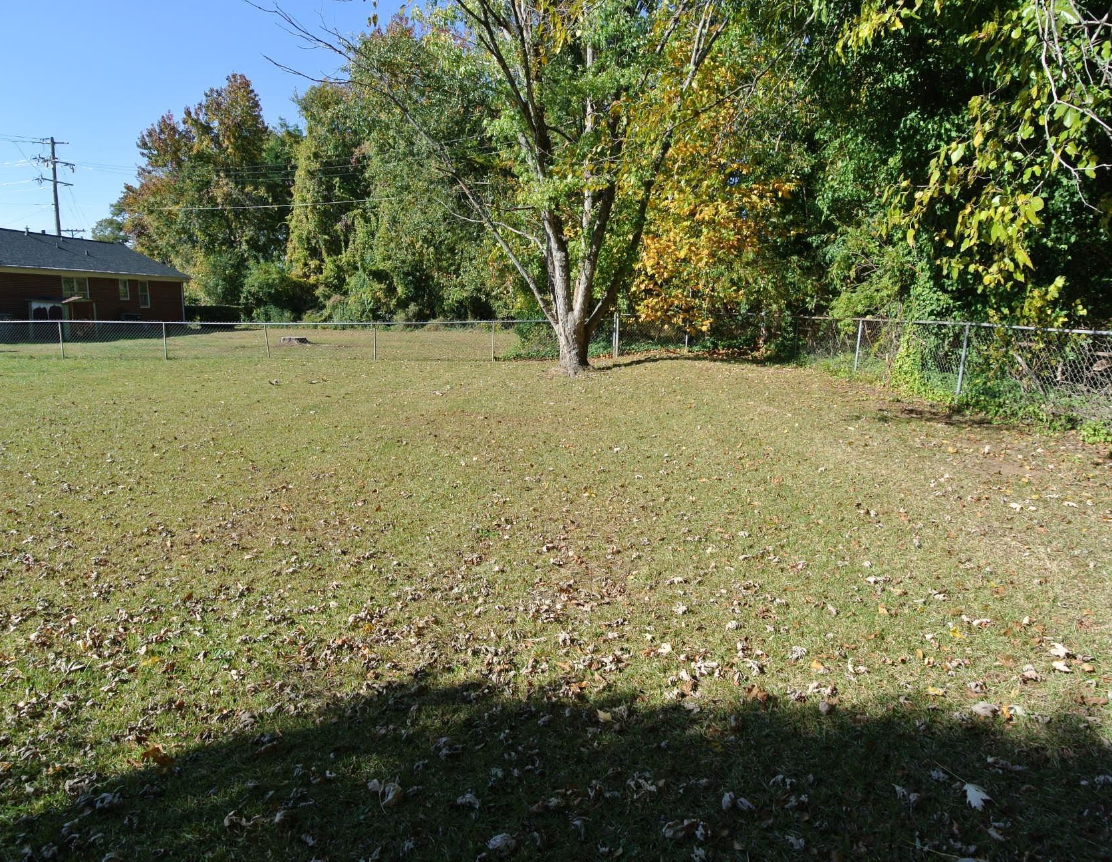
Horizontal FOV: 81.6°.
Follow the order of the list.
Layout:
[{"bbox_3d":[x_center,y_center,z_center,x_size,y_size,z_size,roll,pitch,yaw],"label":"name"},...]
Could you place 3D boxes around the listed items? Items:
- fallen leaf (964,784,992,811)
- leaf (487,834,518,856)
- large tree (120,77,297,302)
[{"bbox_3d":[1.350,1.171,2.066,0.085,0.022,0.105,3,11,14],"label":"fallen leaf"},{"bbox_3d":[-0.158,1.205,1.879,0.090,0.035,0.055,0,11,0],"label":"leaf"},{"bbox_3d":[-26.915,-17.451,49.576,14.000,18.400,12.000,0,11,0],"label":"large tree"}]

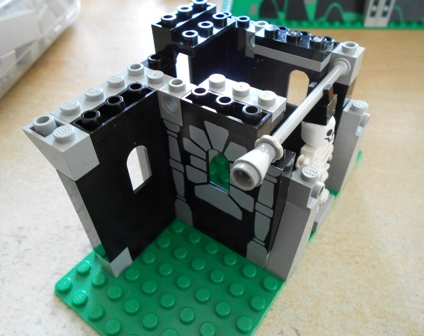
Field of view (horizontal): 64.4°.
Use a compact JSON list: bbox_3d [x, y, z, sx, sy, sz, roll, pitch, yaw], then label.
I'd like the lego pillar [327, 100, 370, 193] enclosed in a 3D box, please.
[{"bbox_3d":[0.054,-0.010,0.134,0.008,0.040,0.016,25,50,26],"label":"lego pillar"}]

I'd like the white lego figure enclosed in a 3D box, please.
[{"bbox_3d":[0.036,-0.002,0.122,0.014,0.040,0.024,25,50,26],"label":"white lego figure"}]

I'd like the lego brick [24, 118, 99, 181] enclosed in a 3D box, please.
[{"bbox_3d":[-0.038,-0.006,0.084,0.016,0.011,0.008,25,50,26],"label":"lego brick"}]

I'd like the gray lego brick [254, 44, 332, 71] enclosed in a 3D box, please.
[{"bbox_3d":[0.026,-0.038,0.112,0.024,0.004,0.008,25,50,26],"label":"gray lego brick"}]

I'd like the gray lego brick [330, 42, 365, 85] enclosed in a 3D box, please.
[{"bbox_3d":[0.044,-0.035,0.111,0.008,0.011,0.008,25,50,26],"label":"gray lego brick"}]

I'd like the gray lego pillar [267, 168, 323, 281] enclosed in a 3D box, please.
[{"bbox_3d":[0.026,0.018,0.106,0.008,0.040,0.016,25,50,26],"label":"gray lego pillar"}]

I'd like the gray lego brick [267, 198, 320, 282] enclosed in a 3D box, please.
[{"bbox_3d":[0.026,0.022,0.109,0.008,0.030,0.016,25,50,26],"label":"gray lego brick"}]

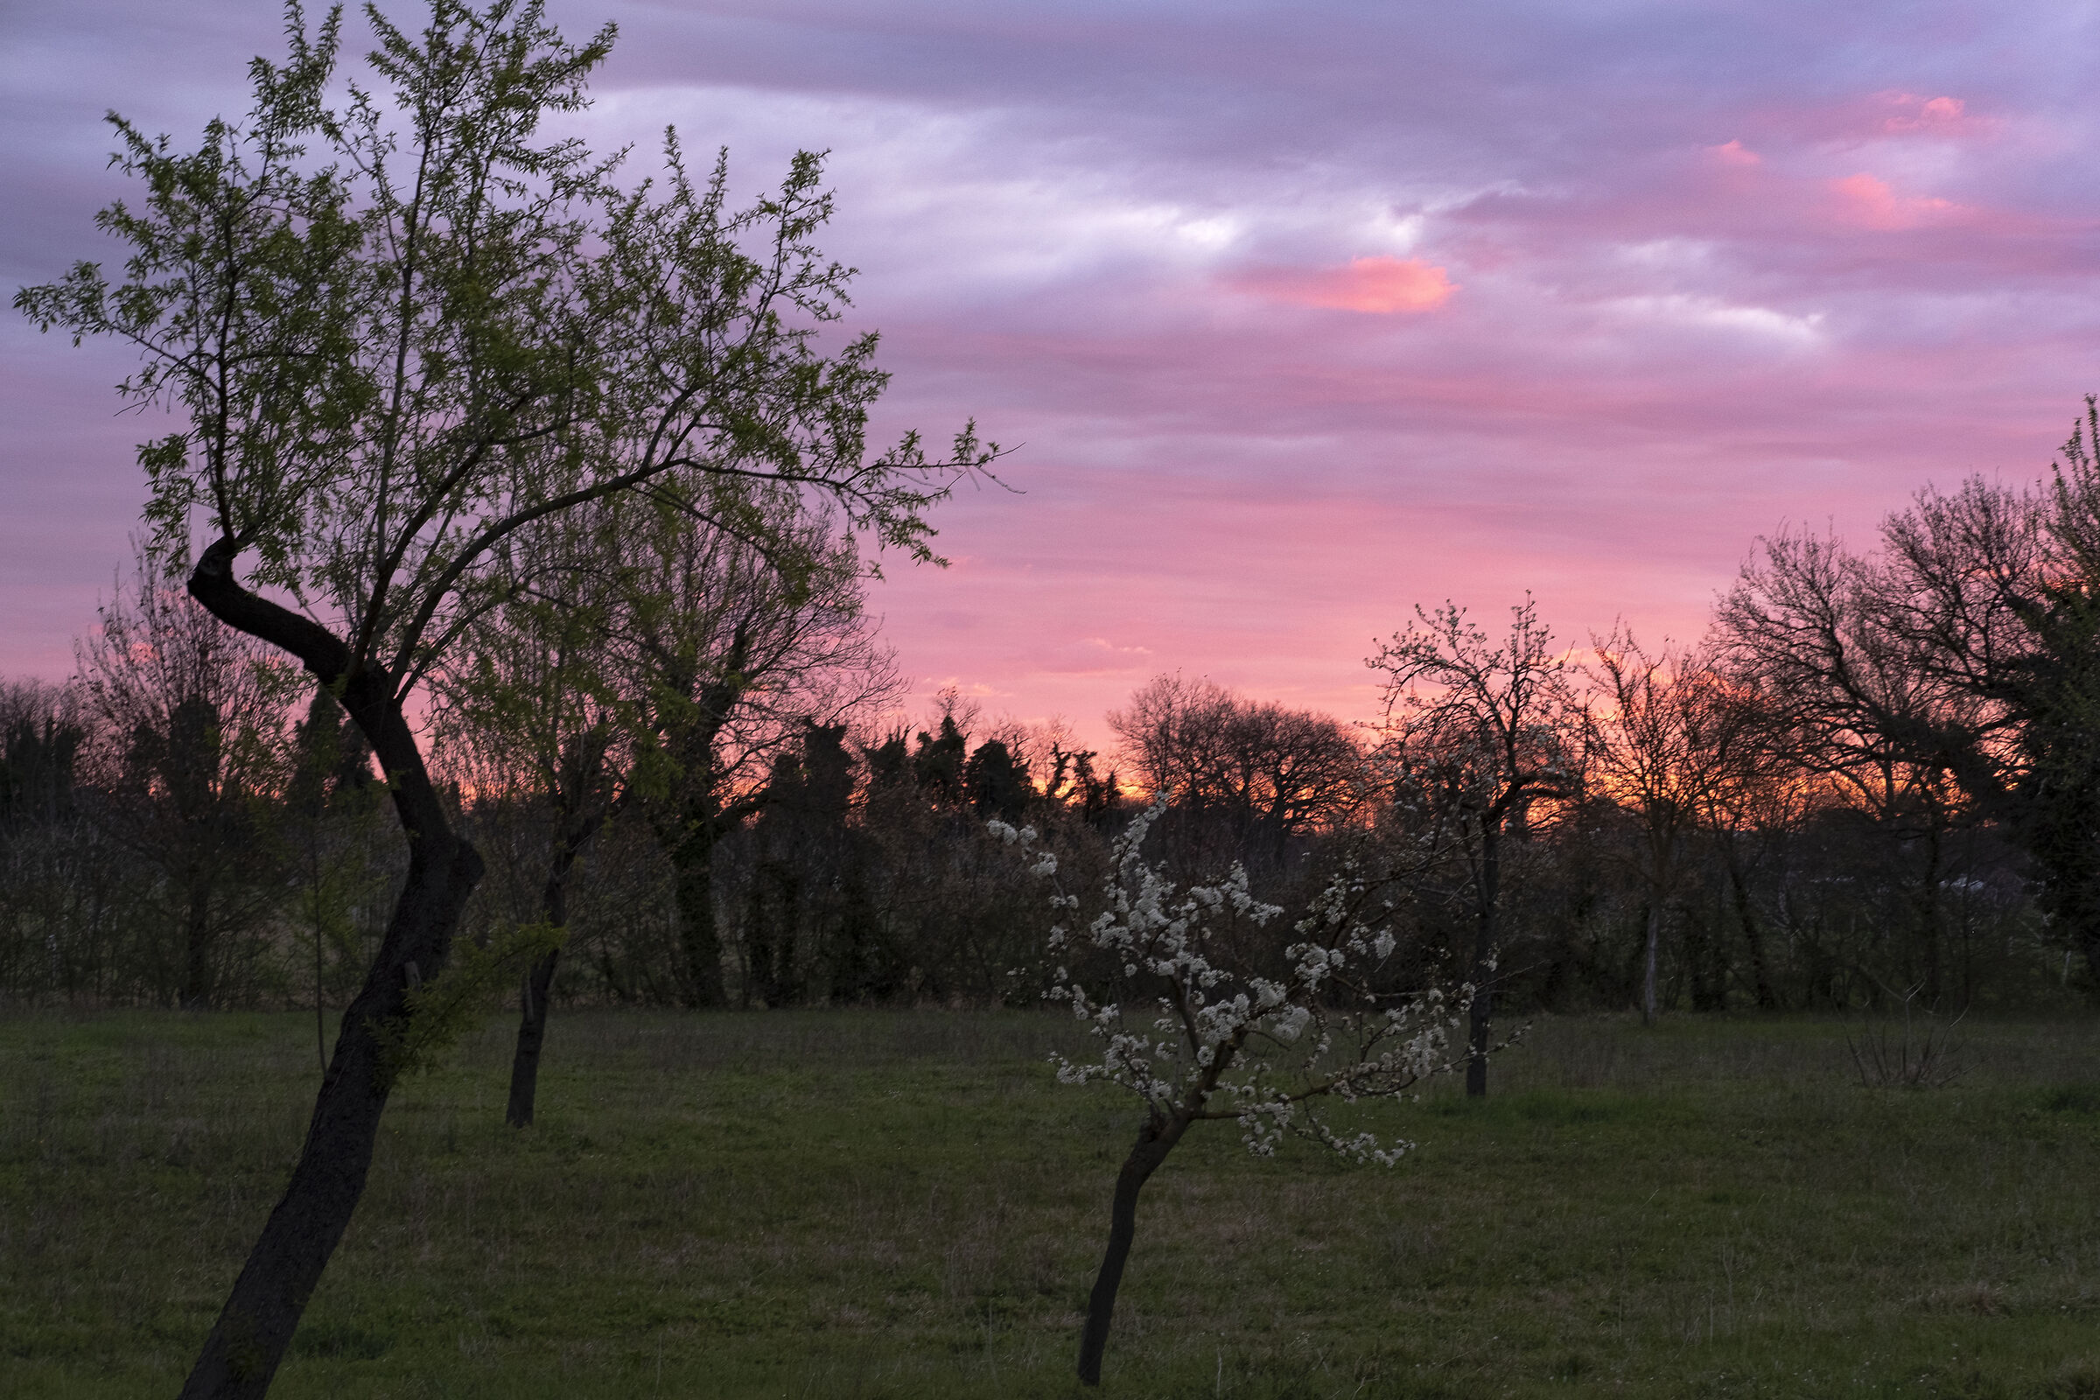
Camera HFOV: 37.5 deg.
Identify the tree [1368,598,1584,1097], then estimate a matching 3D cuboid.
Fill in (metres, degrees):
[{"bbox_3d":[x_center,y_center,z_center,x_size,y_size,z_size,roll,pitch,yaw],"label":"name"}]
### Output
[{"bbox_3d":[2.663,0.922,19.300,1.342,3.115,1.300,0,-3,0],"label":"tree"}]

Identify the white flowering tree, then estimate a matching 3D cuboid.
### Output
[{"bbox_3d":[0.544,1.144,9.000,1.409,1.715,1.250,0,-3,0],"label":"white flowering tree"}]

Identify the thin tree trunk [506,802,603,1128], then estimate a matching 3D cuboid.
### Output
[{"bbox_3d":[-2.757,1.475,17.200,0.539,1.817,0.400,0,-3,0],"label":"thin tree trunk"}]

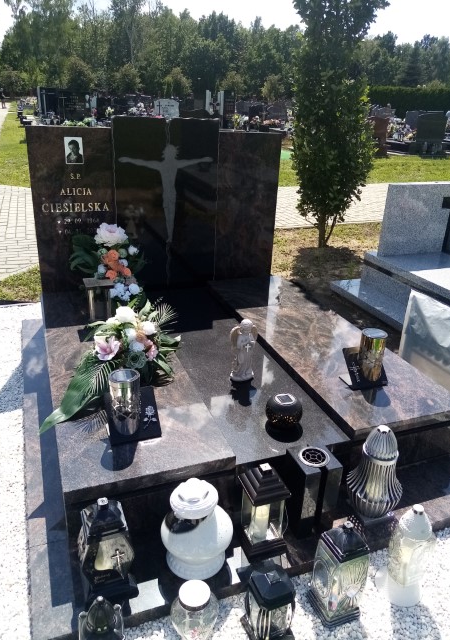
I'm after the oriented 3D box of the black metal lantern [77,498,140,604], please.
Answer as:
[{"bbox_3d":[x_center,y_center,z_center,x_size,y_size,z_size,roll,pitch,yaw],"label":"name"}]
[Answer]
[{"bbox_3d":[-0.357,0.675,1.456,0.147,0.331,0.142,-4,25,-17],"label":"black metal lantern"}]

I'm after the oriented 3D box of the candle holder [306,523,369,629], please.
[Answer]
[{"bbox_3d":[0.360,0.759,1.482,0.125,0.350,0.125,-7,26,-23],"label":"candle holder"}]

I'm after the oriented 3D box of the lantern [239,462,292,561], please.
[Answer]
[{"bbox_3d":[0.122,0.583,1.489,0.130,0.324,0.130,-7,26,-21],"label":"lantern"}]

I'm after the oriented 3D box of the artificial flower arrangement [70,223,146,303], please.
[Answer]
[{"bbox_3d":[-0.701,-0.343,2.900,0.436,0.489,0.285,-6,26,-20],"label":"artificial flower arrangement"}]

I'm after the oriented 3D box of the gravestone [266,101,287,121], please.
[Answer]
[{"bbox_3d":[2.055,-8.241,19.000,0.950,0.900,0.120,-7,26,-21],"label":"gravestone"}]

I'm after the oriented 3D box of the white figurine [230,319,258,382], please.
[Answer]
[{"bbox_3d":[0.084,0.124,2.050,0.118,0.266,0.085,-3,25,-14],"label":"white figurine"}]

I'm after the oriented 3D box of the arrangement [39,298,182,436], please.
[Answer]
[{"bbox_3d":[-0.486,0.150,2.118,0.623,0.249,0.676,-6,26,-20],"label":"arrangement"}]

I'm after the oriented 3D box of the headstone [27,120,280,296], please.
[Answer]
[{"bbox_3d":[-0.399,-0.755,3.169,1.602,1.059,0.098,-6,26,-20],"label":"headstone"}]

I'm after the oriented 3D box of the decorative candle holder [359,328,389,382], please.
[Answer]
[{"bbox_3d":[0.616,0.146,2.000,0.108,0.196,0.108,-7,26,-21],"label":"decorative candle holder"}]

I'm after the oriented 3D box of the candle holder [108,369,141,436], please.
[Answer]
[{"bbox_3d":[-0.371,0.310,1.796,0.110,0.227,0.110,-6,26,-20],"label":"candle holder"}]

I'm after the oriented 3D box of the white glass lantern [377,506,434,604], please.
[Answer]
[{"bbox_3d":[0.592,0.746,1.525,0.138,0.381,0.138,-7,26,-21],"label":"white glass lantern"}]

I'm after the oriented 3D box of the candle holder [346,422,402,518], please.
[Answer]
[{"bbox_3d":[0.532,0.516,1.652,0.203,0.351,0.203,-7,26,-21],"label":"candle holder"}]

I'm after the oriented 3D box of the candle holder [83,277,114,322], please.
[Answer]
[{"bbox_3d":[-0.653,-0.114,2.498,0.140,0.178,0.140,-7,26,-21],"label":"candle holder"}]

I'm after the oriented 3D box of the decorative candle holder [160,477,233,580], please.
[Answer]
[{"bbox_3d":[-0.093,0.660,1.575,0.238,0.294,0.238,3,24,-1],"label":"decorative candle holder"}]

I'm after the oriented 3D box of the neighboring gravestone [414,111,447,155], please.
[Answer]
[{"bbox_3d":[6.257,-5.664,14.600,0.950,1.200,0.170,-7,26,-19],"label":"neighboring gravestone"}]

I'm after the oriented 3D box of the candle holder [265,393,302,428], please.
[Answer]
[{"bbox_3d":[0.225,0.337,1.774,0.137,0.113,0.137,2,24,-1],"label":"candle holder"}]

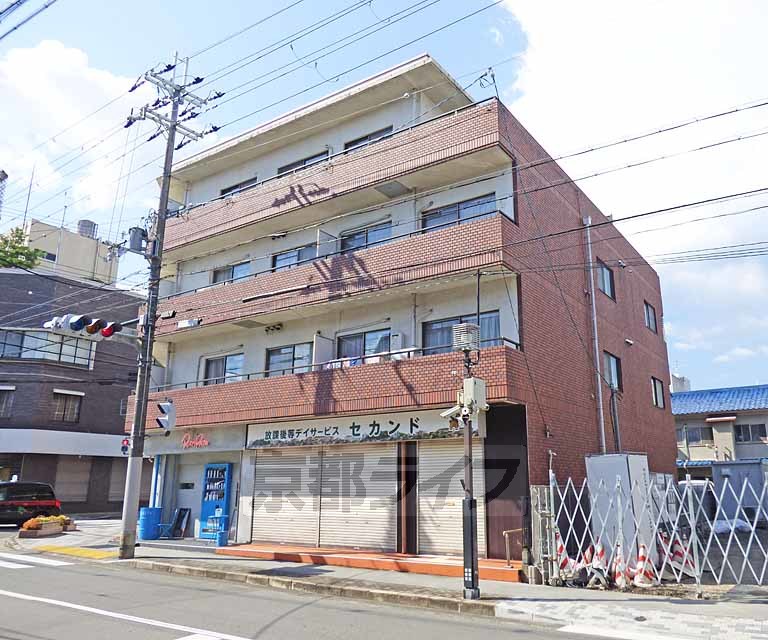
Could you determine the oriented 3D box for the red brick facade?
[{"bbox_3d":[1.187,1.468,19.124,11.975,7.959,12.762,-11,-19,34],"label":"red brick facade"}]

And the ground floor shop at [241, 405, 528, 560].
[{"bbox_3d":[-0.073,4.046,14.452,8.360,3.100,2.200,-11,-19,34],"label":"ground floor shop"}]

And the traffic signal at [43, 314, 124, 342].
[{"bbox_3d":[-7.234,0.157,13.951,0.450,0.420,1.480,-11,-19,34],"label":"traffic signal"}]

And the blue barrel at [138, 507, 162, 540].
[{"bbox_3d":[-6.602,5.766,16.416,0.580,0.850,0.580,-10,-19,31],"label":"blue barrel"}]

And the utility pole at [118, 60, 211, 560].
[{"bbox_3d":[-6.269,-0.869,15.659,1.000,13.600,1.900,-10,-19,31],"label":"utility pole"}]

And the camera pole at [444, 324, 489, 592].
[{"bbox_3d":[1.254,2.113,9.306,0.600,4.349,0.600,-11,-19,34],"label":"camera pole"}]

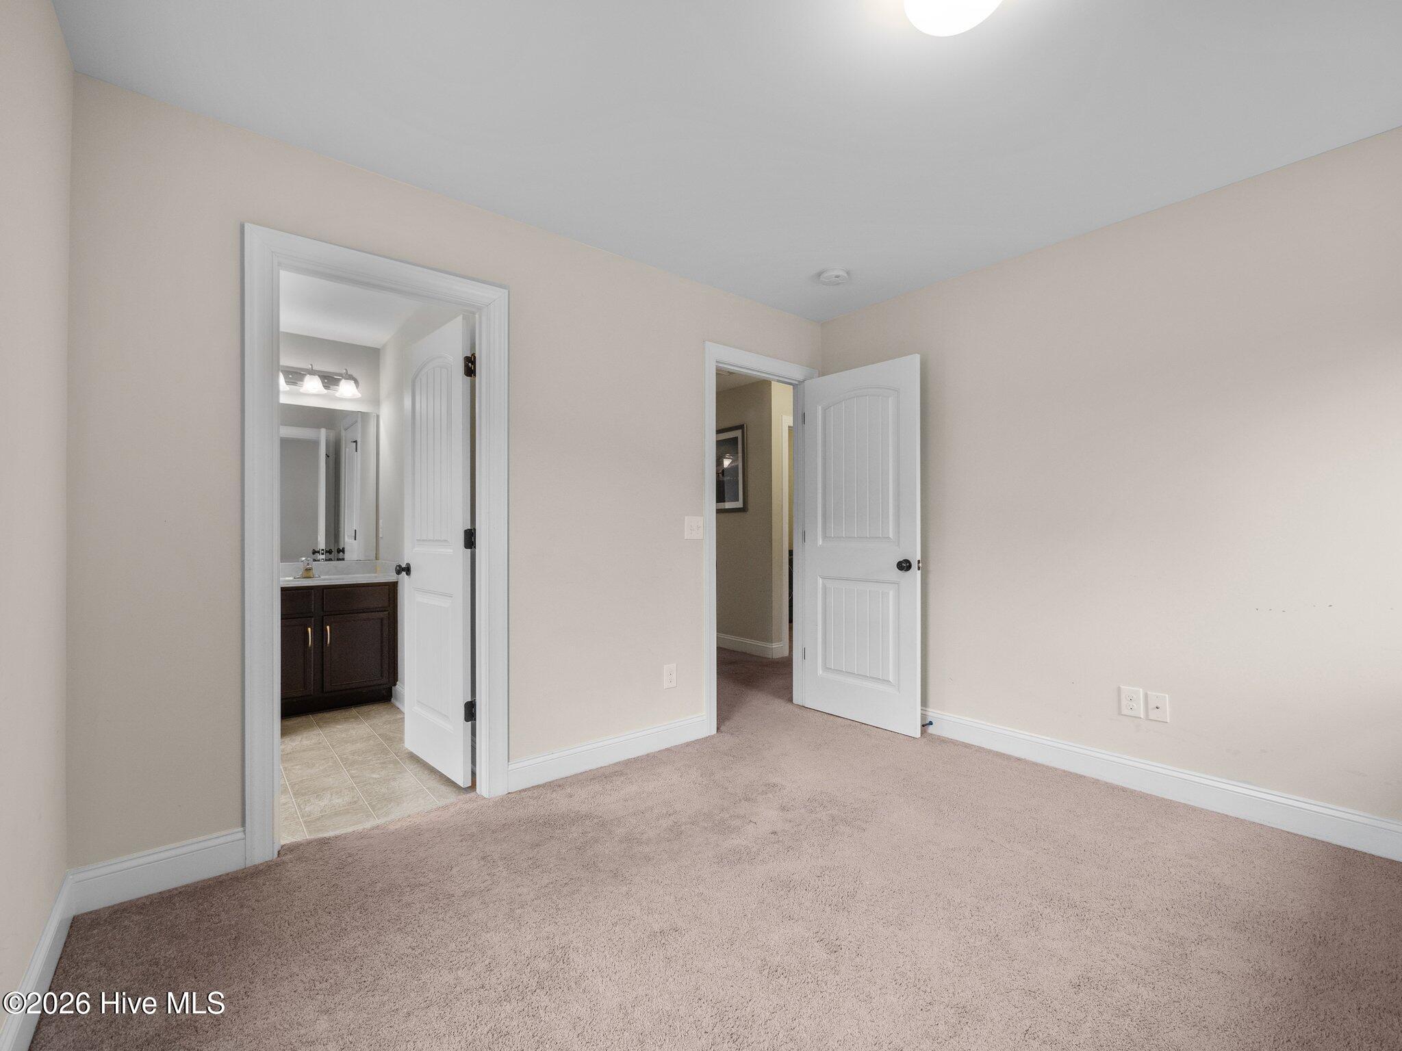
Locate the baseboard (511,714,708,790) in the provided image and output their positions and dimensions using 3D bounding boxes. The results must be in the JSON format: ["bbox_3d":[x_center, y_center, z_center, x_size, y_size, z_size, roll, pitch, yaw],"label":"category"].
[{"bbox_3d":[-0.388,1.074,2.728,1.075,0.124,0.018,0,-1,-38],"label":"baseboard"}]

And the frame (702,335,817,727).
[{"bbox_3d":[0.364,0.073,3.393,0.925,2.135,0.130,0,-1,-38],"label":"frame"}]

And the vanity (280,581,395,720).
[{"bbox_3d":[-2.470,0.761,3.623,0.870,0.800,0.550,0,-1,-38],"label":"vanity"}]

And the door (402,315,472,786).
[{"bbox_3d":[-1.252,0.114,2.688,0.675,2.035,0.040,-1,-1,42],"label":"door"}]

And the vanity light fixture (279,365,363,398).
[{"bbox_3d":[-2.591,-0.982,3.794,0.590,0.205,0.170,0,-1,-38],"label":"vanity light fixture"}]

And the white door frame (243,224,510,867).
[{"bbox_3d":[-1.198,0.063,2.186,0.885,2.135,0.130,0,-1,-38],"label":"white door frame"}]

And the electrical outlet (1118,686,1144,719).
[{"bbox_3d":[1.847,0.760,2.433,0.009,0.121,0.078,0,-1,-42],"label":"electrical outlet"}]

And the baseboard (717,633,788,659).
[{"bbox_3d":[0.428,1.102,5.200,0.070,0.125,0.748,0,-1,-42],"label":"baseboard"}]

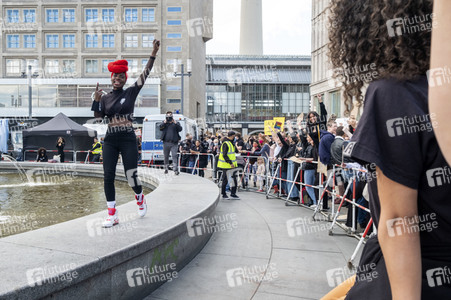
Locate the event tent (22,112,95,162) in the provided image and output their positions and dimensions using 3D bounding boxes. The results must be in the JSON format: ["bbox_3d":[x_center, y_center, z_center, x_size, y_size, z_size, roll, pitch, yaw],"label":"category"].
[{"bbox_3d":[-9.999,-0.654,20.746,3.000,3.250,3.000,1,1,5],"label":"event tent"}]

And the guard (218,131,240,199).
[{"bbox_3d":[0.114,0.408,9.081,0.500,1.810,0.520,1,1,20],"label":"guard"}]

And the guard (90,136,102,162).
[{"bbox_3d":[-6.232,0.251,16.282,0.620,1.700,0.520,0,1,-20],"label":"guard"}]

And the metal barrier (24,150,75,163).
[{"bbox_3d":[-8.661,0.528,16.689,2.500,1.080,0.500,1,1,-2],"label":"metal barrier"}]

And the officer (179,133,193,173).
[{"bbox_3d":[-1.623,0.267,13.881,0.420,1.860,0.520,1,1,30],"label":"officer"}]

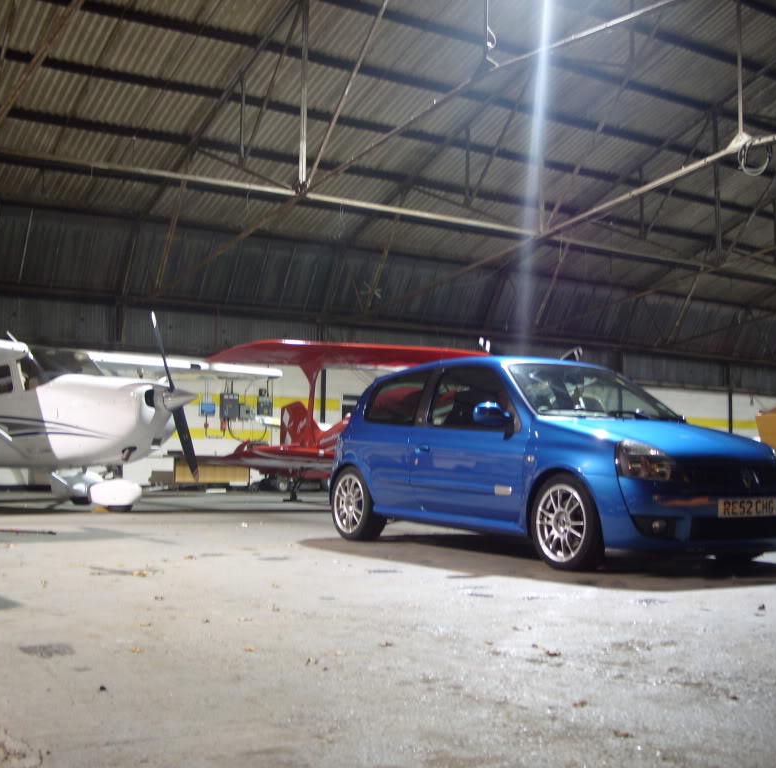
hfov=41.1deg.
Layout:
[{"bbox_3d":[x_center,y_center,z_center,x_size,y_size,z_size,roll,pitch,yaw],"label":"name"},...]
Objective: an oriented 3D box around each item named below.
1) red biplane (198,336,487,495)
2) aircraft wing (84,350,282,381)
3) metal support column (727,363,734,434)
[{"bbox_3d":[0.080,0.638,14.052,6.100,2.003,5.686,4,-5,-38],"label":"red biplane"},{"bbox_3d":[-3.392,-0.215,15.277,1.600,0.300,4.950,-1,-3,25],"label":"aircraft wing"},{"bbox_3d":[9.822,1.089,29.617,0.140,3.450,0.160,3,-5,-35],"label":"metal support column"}]

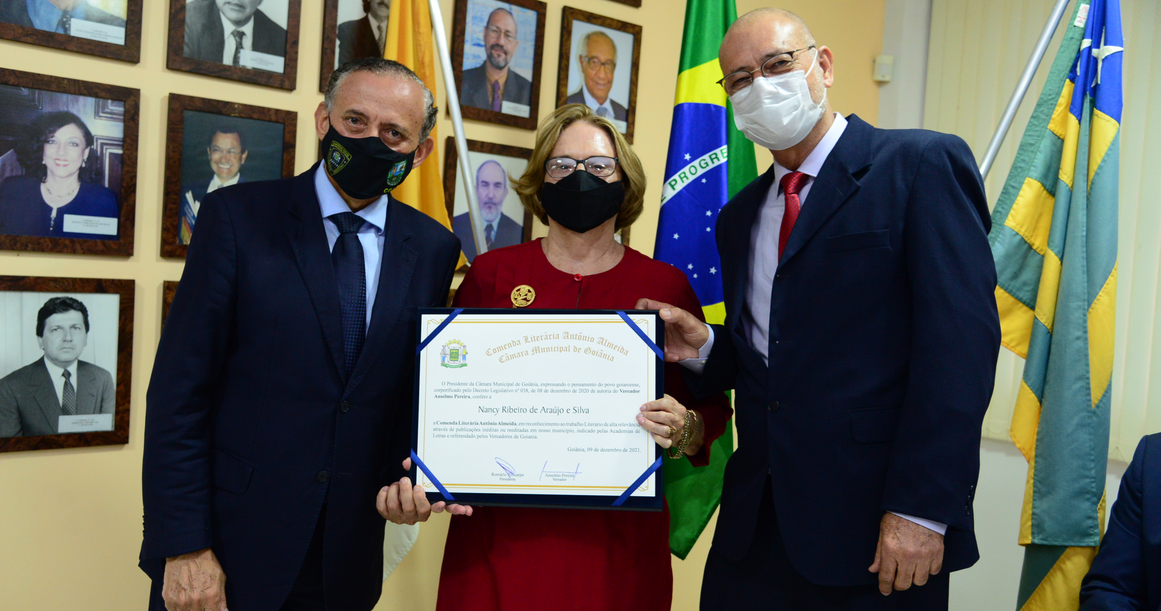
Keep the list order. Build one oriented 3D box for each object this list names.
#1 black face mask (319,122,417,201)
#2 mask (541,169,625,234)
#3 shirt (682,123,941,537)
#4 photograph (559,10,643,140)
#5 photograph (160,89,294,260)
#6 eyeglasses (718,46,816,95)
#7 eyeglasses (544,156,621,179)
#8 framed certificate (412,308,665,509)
[{"bbox_3d":[-0.332,-0.226,1.620,0.150,0.115,0.100,15,7,-14],"label":"black face mask"},{"bbox_3d":[0.002,-0.187,1.840,0.155,0.115,0.100,1,6,0],"label":"mask"},{"bbox_3d":[0.413,0.044,1.630,0.480,0.700,0.320,4,2,29],"label":"shirt"},{"bbox_3d":[0.057,-0.661,3.002,0.295,0.351,0.025,1,2,-40],"label":"photograph"},{"bbox_3d":[-0.782,-0.276,2.320,0.295,0.351,0.025,1,2,-40],"label":"photograph"},{"bbox_3d":[0.300,-0.376,1.613,0.138,0.045,0.140,-14,10,38],"label":"eyeglasses"},{"bbox_3d":[0.003,-0.254,1.870,0.135,0.042,0.140,1,5,0],"label":"eyeglasses"},{"bbox_3d":[-0.065,0.157,1.620,0.392,0.305,0.020,0,-7,5],"label":"framed certificate"}]

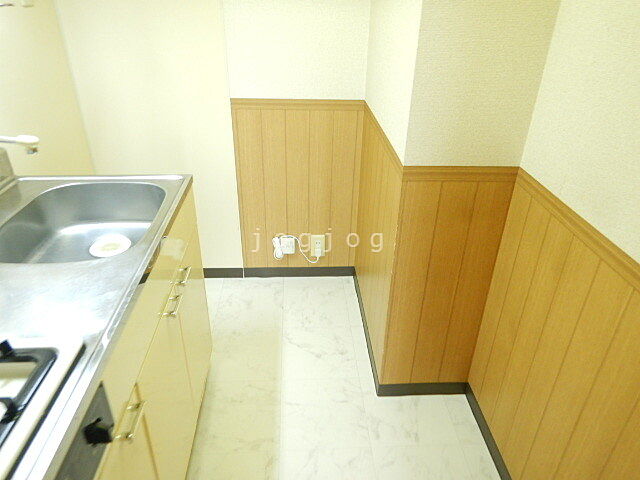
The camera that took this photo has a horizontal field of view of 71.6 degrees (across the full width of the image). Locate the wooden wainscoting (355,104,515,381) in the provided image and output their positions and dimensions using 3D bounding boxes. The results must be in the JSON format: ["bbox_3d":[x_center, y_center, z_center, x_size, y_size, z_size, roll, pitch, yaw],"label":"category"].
[{"bbox_3d":[0.365,-0.031,1.749,0.326,0.834,0.782,-1,30,-3],"label":"wooden wainscoting"}]

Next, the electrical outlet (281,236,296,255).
[{"bbox_3d":[-0.157,0.034,2.202,0.069,0.095,0.023,-1,30,-3],"label":"electrical outlet"}]

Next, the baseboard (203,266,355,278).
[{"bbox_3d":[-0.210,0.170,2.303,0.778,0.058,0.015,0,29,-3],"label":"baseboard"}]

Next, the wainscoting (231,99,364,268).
[{"bbox_3d":[-0.098,-0.219,2.066,0.566,0.834,0.025,-1,30,-3],"label":"wainscoting"}]

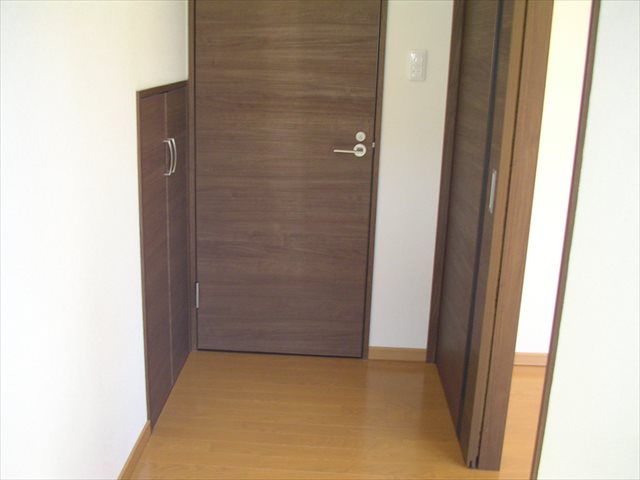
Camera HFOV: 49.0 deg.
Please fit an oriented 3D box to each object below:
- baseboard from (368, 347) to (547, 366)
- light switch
[{"bbox_3d":[0.596,0.497,2.995,0.771,0.060,0.014,2,15,1],"label":"baseboard"},{"bbox_3d":[0.371,-0.667,2.680,0.070,0.118,0.013,2,15,1],"label":"light switch"}]

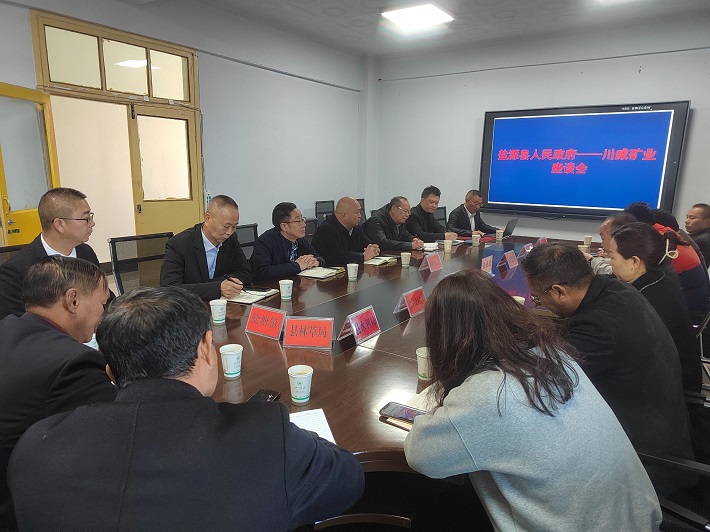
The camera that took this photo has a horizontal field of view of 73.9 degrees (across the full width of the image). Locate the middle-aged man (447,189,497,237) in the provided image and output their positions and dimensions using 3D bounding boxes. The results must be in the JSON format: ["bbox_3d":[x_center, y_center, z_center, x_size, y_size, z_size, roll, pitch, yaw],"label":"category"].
[{"bbox_3d":[1.274,-0.243,5.440,0.530,1.240,0.660,-9,16,-41],"label":"middle-aged man"}]

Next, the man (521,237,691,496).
[{"bbox_3d":[0.829,0.514,1.788,0.740,1.220,0.540,8,14,30],"label":"man"}]

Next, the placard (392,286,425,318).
[{"bbox_3d":[0.297,0.179,2.424,0.100,0.111,0.198,9,14,34],"label":"placard"}]

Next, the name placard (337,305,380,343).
[{"bbox_3d":[0.024,0.249,2.043,0.100,0.111,0.198,8,13,31],"label":"name placard"}]

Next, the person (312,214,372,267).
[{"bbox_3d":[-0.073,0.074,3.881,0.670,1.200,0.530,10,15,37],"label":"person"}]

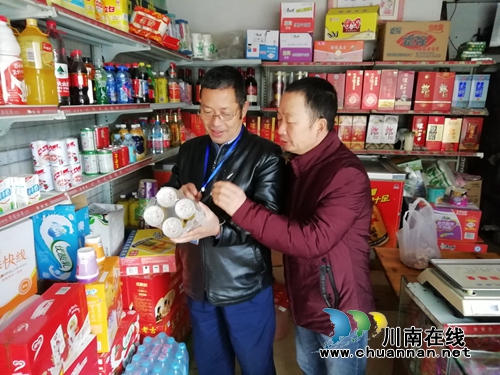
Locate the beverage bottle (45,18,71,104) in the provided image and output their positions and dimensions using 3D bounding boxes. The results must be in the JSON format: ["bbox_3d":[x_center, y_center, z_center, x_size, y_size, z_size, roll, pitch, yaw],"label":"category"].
[{"bbox_3d":[-0.777,-0.495,1.512,0.088,0.325,0.088,2,13,7],"label":"beverage bottle"}]

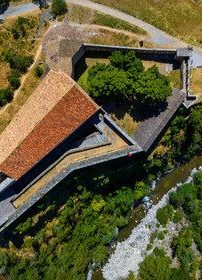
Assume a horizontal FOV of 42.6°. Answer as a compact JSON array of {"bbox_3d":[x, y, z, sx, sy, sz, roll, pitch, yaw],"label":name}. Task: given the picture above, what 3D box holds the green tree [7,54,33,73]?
[{"bbox_3d":[-25.320,-23.760,80.850,8.000,4.310,5.490,0,90,0],"label":"green tree"}]

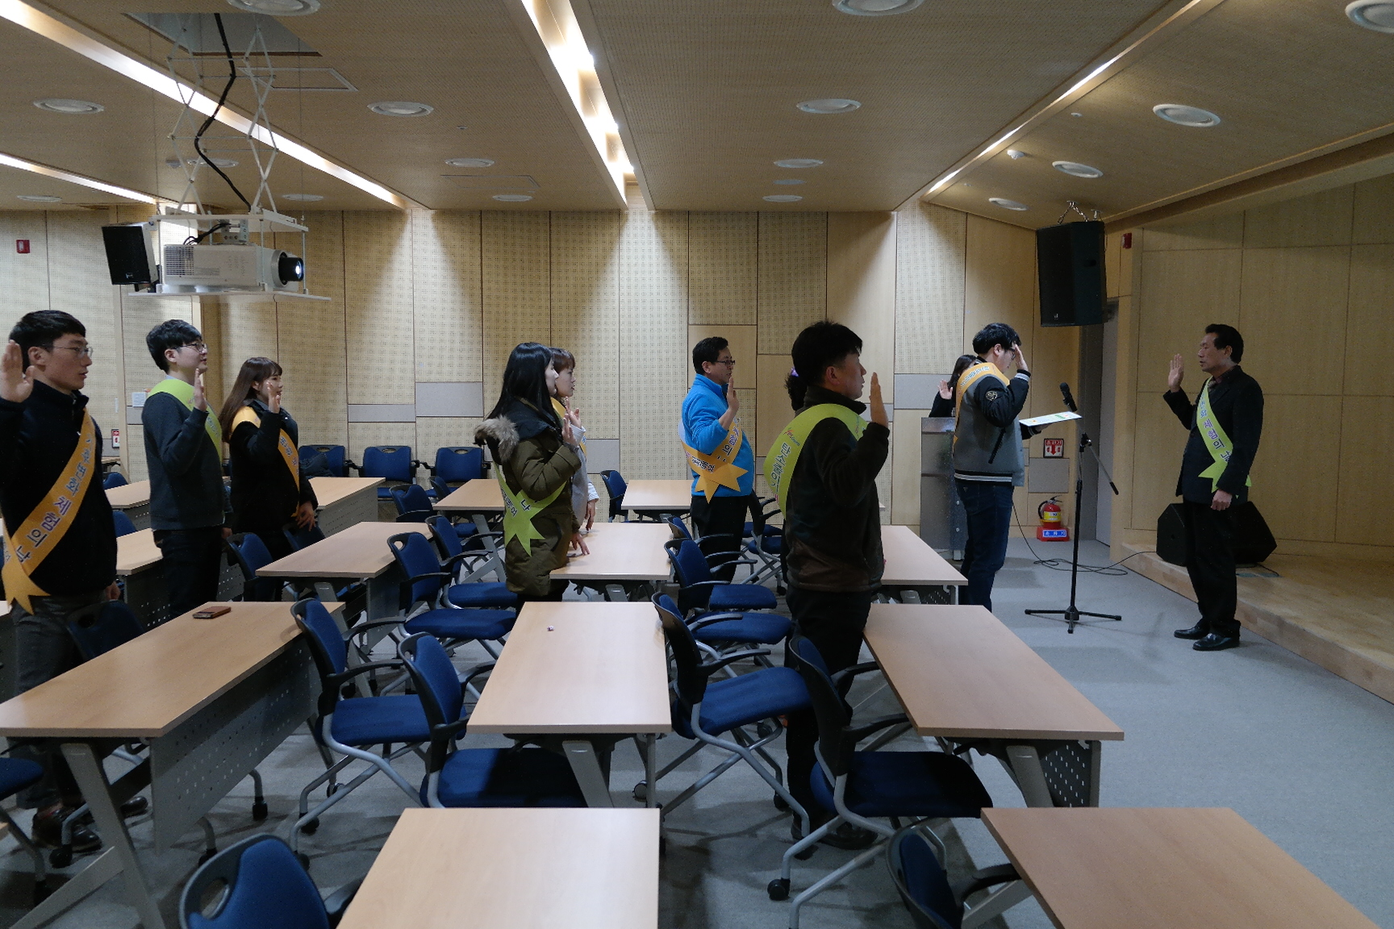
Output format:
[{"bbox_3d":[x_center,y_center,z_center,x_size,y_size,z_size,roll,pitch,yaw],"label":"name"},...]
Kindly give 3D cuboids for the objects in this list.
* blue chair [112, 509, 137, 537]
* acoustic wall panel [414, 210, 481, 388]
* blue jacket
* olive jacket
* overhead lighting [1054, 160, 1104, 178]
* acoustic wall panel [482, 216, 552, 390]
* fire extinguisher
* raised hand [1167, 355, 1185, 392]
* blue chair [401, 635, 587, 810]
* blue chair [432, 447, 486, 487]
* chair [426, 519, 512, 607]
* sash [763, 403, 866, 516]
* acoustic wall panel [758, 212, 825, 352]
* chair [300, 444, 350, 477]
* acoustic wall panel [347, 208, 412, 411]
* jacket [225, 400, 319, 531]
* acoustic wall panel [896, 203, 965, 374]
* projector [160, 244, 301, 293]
[{"bbox_3d":[-2.724,0.632,5.774,0.560,0.815,0.570,0,5,0],"label":"blue chair"},{"bbox_3d":[-2.135,-1.436,9.961,0.590,1.467,0.030,0,5,0],"label":"acoustic wall panel"},{"bbox_3d":[0.107,-0.153,6.362,0.400,0.669,0.520,1,5,3],"label":"blue jacket"},{"bbox_3d":[-0.741,0.144,5.084,0.450,0.859,0.500,0,5,-8],"label":"olive jacket"},{"bbox_3d":[2.481,-1.912,7.560,0.325,0.060,0.325,14,5,-1],"label":"overhead lighting"},{"bbox_3d":[-1.579,-1.334,10.180,0.595,1.749,0.050,0,5,0],"label":"acoustic wall panel"},{"bbox_3d":[3.058,0.470,9.992,0.260,0.385,0.200,0,5,0],"label":"fire extinguisher"},{"bbox_3d":[2.744,-0.524,6.652,0.090,0.200,0.055,5,7,41],"label":"raised hand"},{"bbox_3d":[-0.484,0.885,3.209,0.580,0.810,0.570,0,5,0],"label":"blue chair"},{"bbox_3d":[-2.129,0.256,10.346,0.540,0.830,0.560,0,5,0],"label":"blue chair"},{"bbox_3d":[-0.981,0.656,5.651,0.580,0.810,0.570,0,5,0],"label":"chair"},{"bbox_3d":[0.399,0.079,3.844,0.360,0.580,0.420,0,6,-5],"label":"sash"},{"bbox_3d":[0.861,-1.630,10.476,0.617,1.289,0.040,0,5,0],"label":"acoustic wall panel"},{"bbox_3d":[-3.356,0.250,10.346,0.540,0.830,0.560,0,5,0],"label":"chair"},{"bbox_3d":[-2.722,-1.341,9.973,0.590,1.659,0.030,0,5,0],"label":"acoustic wall panel"},{"bbox_3d":[-2.023,0.026,5.527,0.360,0.670,0.430,1,5,6],"label":"jacket"},{"bbox_3d":[2.105,-1.588,10.471,0.617,1.542,0.040,0,5,0],"label":"acoustic wall panel"},{"bbox_3d":[-1.814,-0.768,4.633,0.480,0.185,0.420,0,6,0],"label":"projector"}]

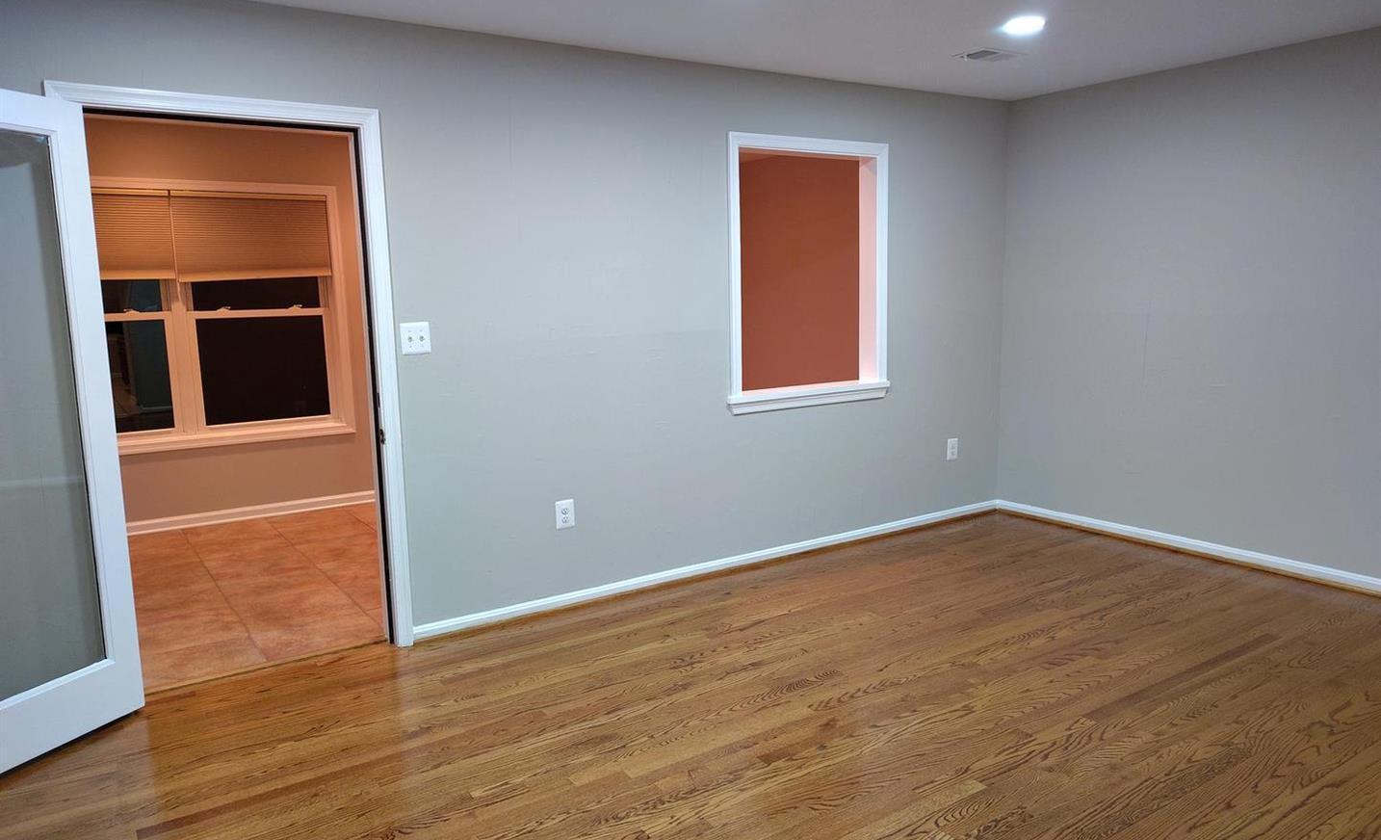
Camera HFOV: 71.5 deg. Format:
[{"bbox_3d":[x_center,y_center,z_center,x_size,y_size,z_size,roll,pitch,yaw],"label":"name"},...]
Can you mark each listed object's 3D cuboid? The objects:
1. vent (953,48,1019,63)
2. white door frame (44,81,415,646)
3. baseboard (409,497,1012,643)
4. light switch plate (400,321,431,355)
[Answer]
[{"bbox_3d":[1.368,-1.668,4.413,0.284,0.015,0.190,-7,10,-34],"label":"vent"},{"bbox_3d":[-1.610,-0.080,3.500,1.041,2.098,0.144,-7,10,-34],"label":"white door frame"},{"bbox_3d":[0.385,0.698,4.891,3.635,0.066,0.015,-7,10,-34],"label":"baseboard"},{"bbox_3d":[-1.077,-0.320,3.761,0.117,0.120,0.012,-7,10,-34],"label":"light switch plate"}]

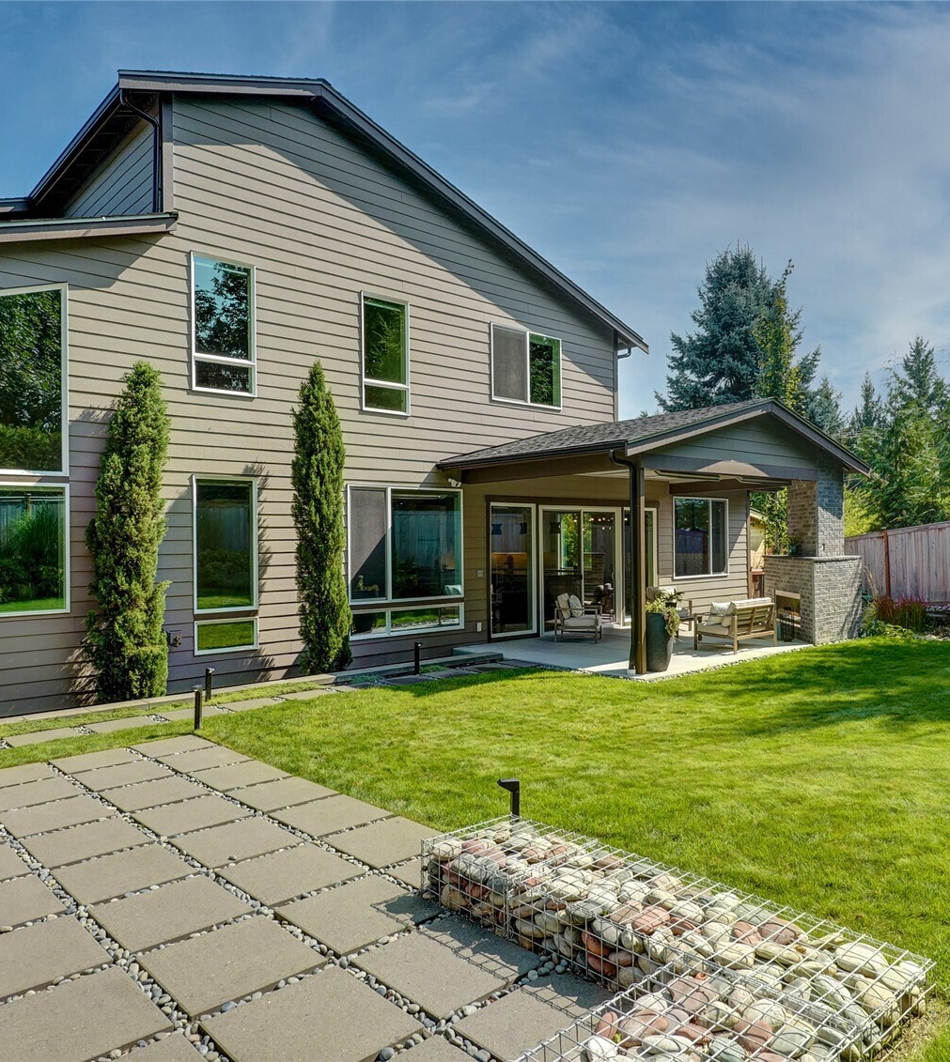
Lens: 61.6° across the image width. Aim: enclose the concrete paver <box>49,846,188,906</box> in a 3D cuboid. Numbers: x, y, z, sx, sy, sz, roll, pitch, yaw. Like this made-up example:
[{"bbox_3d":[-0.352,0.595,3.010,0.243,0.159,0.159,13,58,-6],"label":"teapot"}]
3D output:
[{"bbox_3d":[-1.999,1.972,4.541,0.605,0.050,0.605,0,-2,-42],"label":"concrete paver"}]

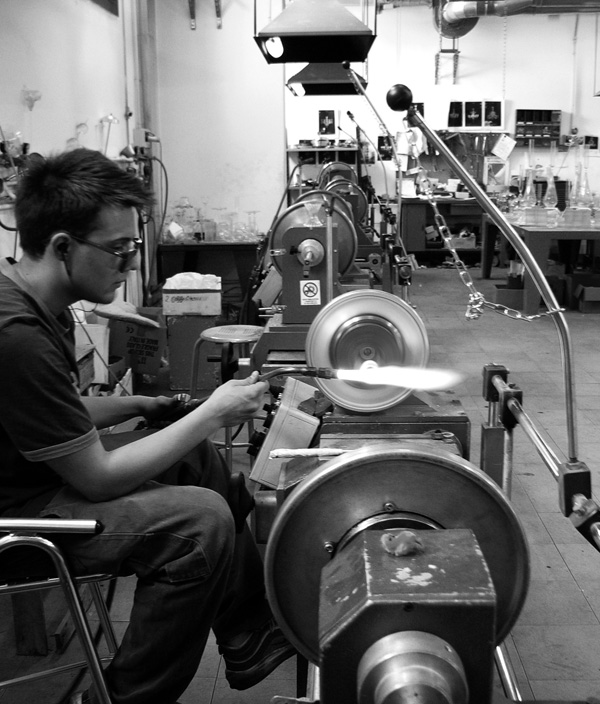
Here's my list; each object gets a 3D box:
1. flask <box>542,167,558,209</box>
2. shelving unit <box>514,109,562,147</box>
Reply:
[{"bbox_3d":[2.868,-1.874,9.470,0.177,0.464,0.177,0,14,2],"label":"flask"},{"bbox_3d":[3.074,-2.887,10.725,0.581,0.463,0.200,0,14,2],"label":"shelving unit"}]

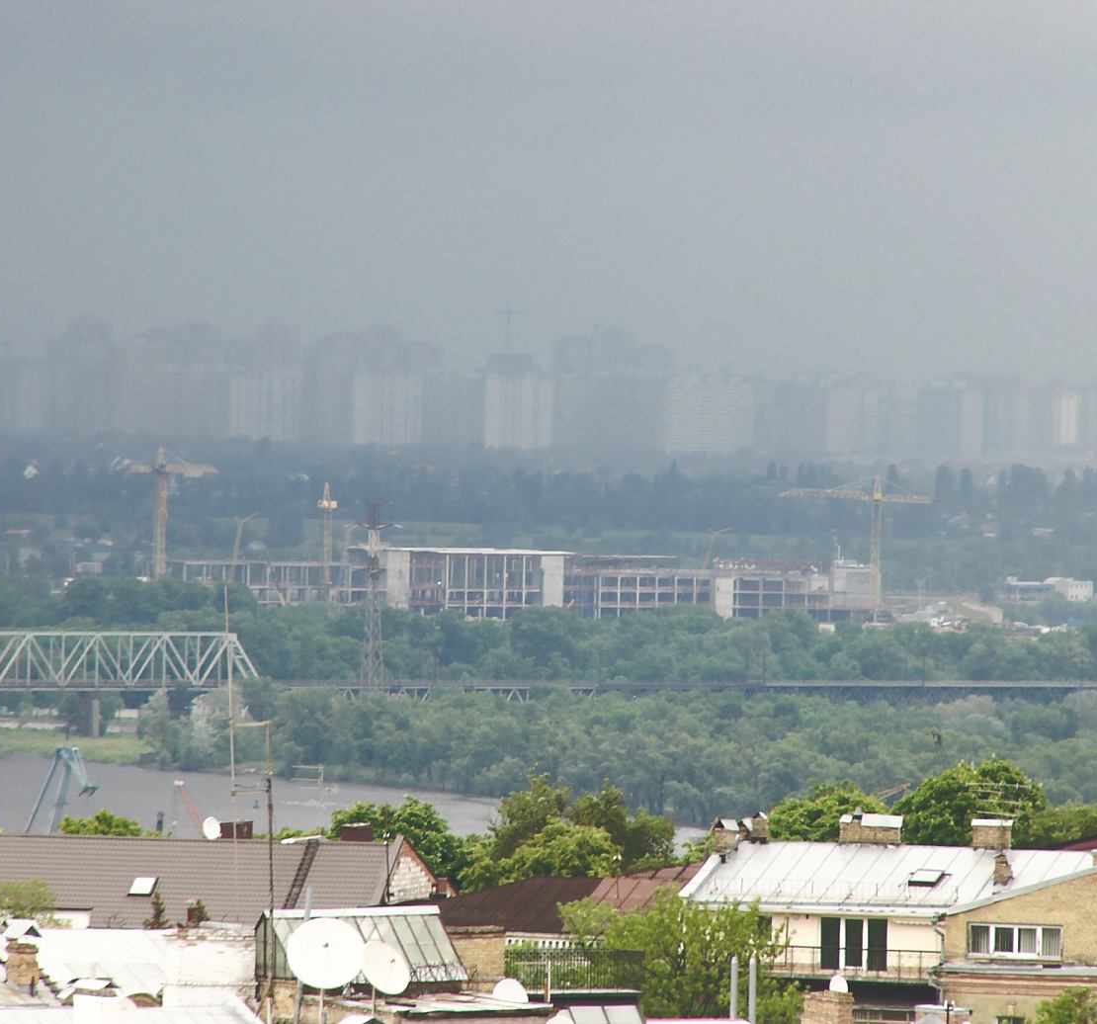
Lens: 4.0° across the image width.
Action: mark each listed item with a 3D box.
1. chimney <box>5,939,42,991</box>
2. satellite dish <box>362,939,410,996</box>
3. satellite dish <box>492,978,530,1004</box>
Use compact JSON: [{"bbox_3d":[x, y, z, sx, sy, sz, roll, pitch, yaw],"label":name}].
[{"bbox_3d":[-16.551,14.292,492.000,0.800,1.720,0.680,0,1,-30],"label":"chimney"},{"bbox_3d":[-4.984,13.993,480.000,1.870,1.870,0.500,0,-15,-36],"label":"satellite dish"},{"bbox_3d":[-1.200,15.376,495.000,1.180,1.280,0.420,0,-7,-25],"label":"satellite dish"}]

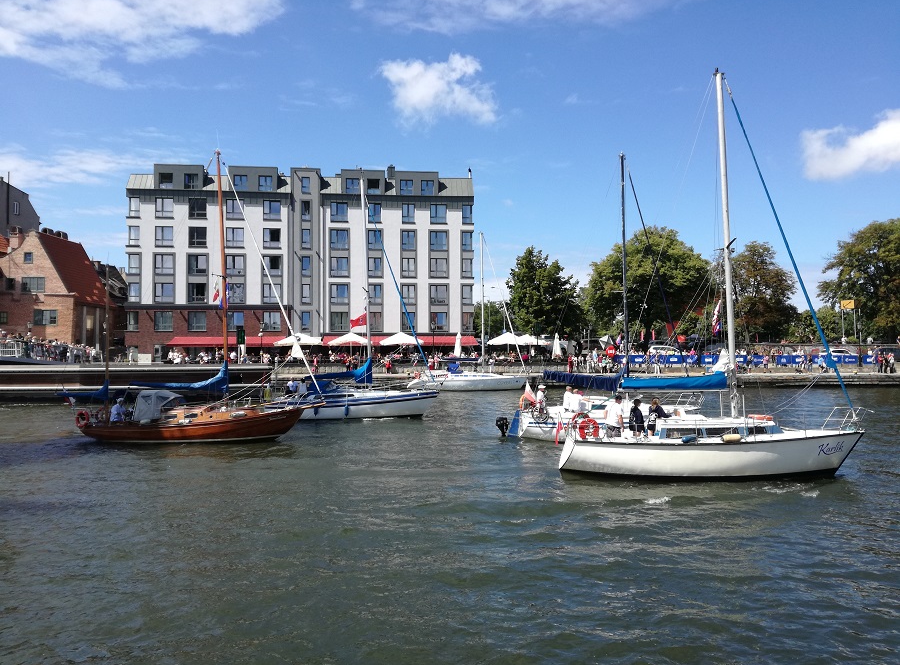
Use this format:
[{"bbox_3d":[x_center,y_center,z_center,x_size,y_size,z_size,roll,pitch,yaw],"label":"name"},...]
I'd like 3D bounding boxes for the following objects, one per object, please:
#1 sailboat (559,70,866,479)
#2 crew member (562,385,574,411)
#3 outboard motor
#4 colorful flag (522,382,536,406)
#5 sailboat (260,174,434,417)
[{"bbox_3d":[7.530,-1.695,20.130,8.790,11.612,2.750,0,-1,-1],"label":"sailboat"},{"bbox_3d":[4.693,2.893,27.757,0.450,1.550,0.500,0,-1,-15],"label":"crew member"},{"bbox_3d":[2.101,3.932,28.041,0.580,1.100,0.400,0,-1,0],"label":"outboard motor"},{"bbox_3d":[3.214,2.430,28.165,0.560,0.920,0.200,0,-1,0],"label":"colorful flag"},{"bbox_3d":[-5.208,-1.993,36.236,9.437,12.721,3.000,0,-1,-4],"label":"sailboat"}]

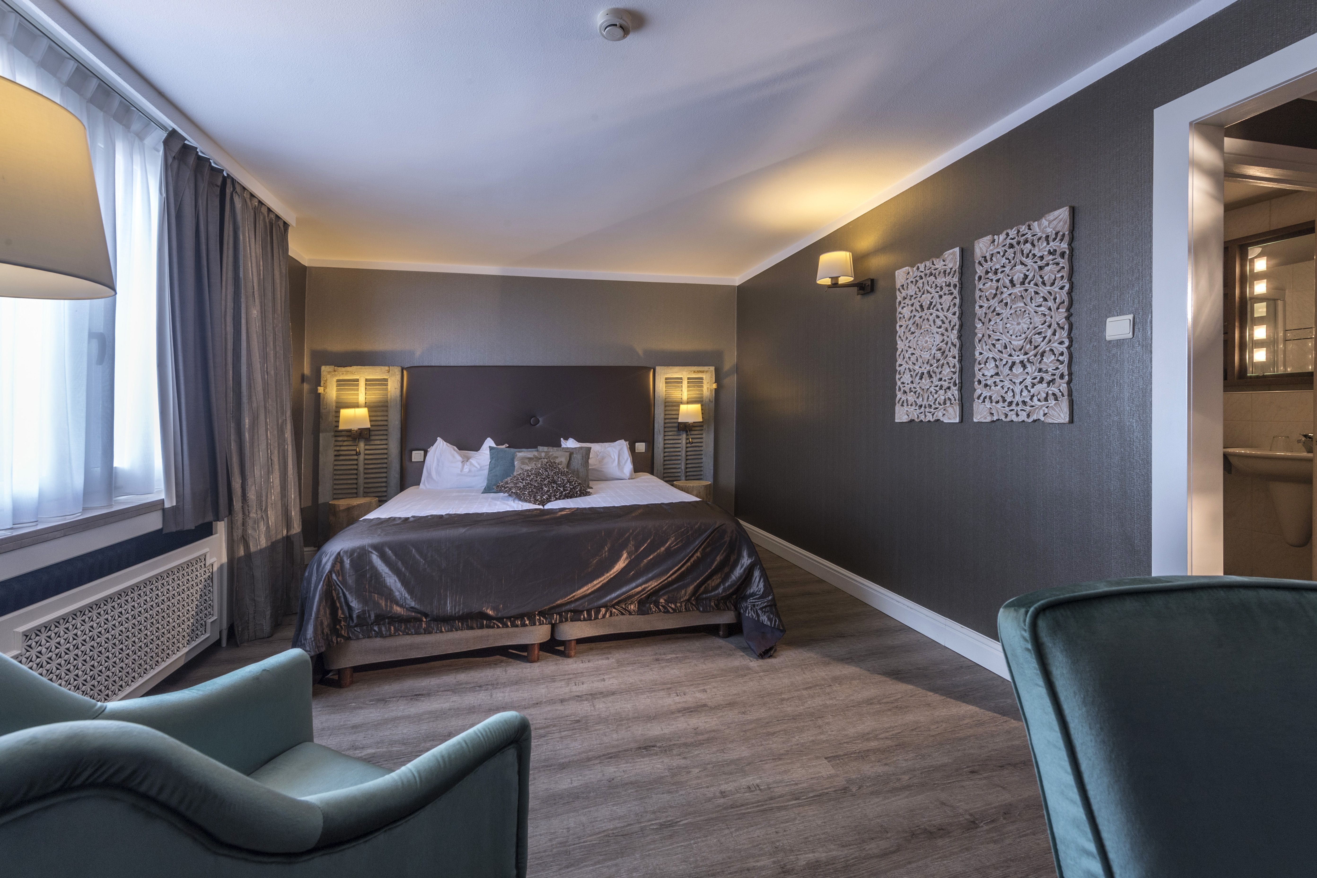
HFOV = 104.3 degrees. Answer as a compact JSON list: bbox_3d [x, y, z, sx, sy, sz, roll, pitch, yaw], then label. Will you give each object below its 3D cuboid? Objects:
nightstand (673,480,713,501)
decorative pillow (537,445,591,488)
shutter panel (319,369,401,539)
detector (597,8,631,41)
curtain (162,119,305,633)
[{"bbox_3d":[0.290,0.647,4.373,0.305,0.525,0.305,-1,2,-15],"label":"nightstand"},{"bbox_3d":[-0.693,0.214,3.808,0.400,0.380,0.130,-1,-36,-15],"label":"decorative pillow"},{"bbox_3d":[-2.232,0.189,3.850,0.550,1.480,0.050,-1,0,-15],"label":"shutter panel"},{"bbox_3d":[-0.140,-1.325,1.640,0.106,0.052,0.106,0,2,0],"label":"detector"},{"bbox_3d":[-2.099,-0.109,2.633,0.200,2.280,1.000,-1,2,-15],"label":"curtain"}]

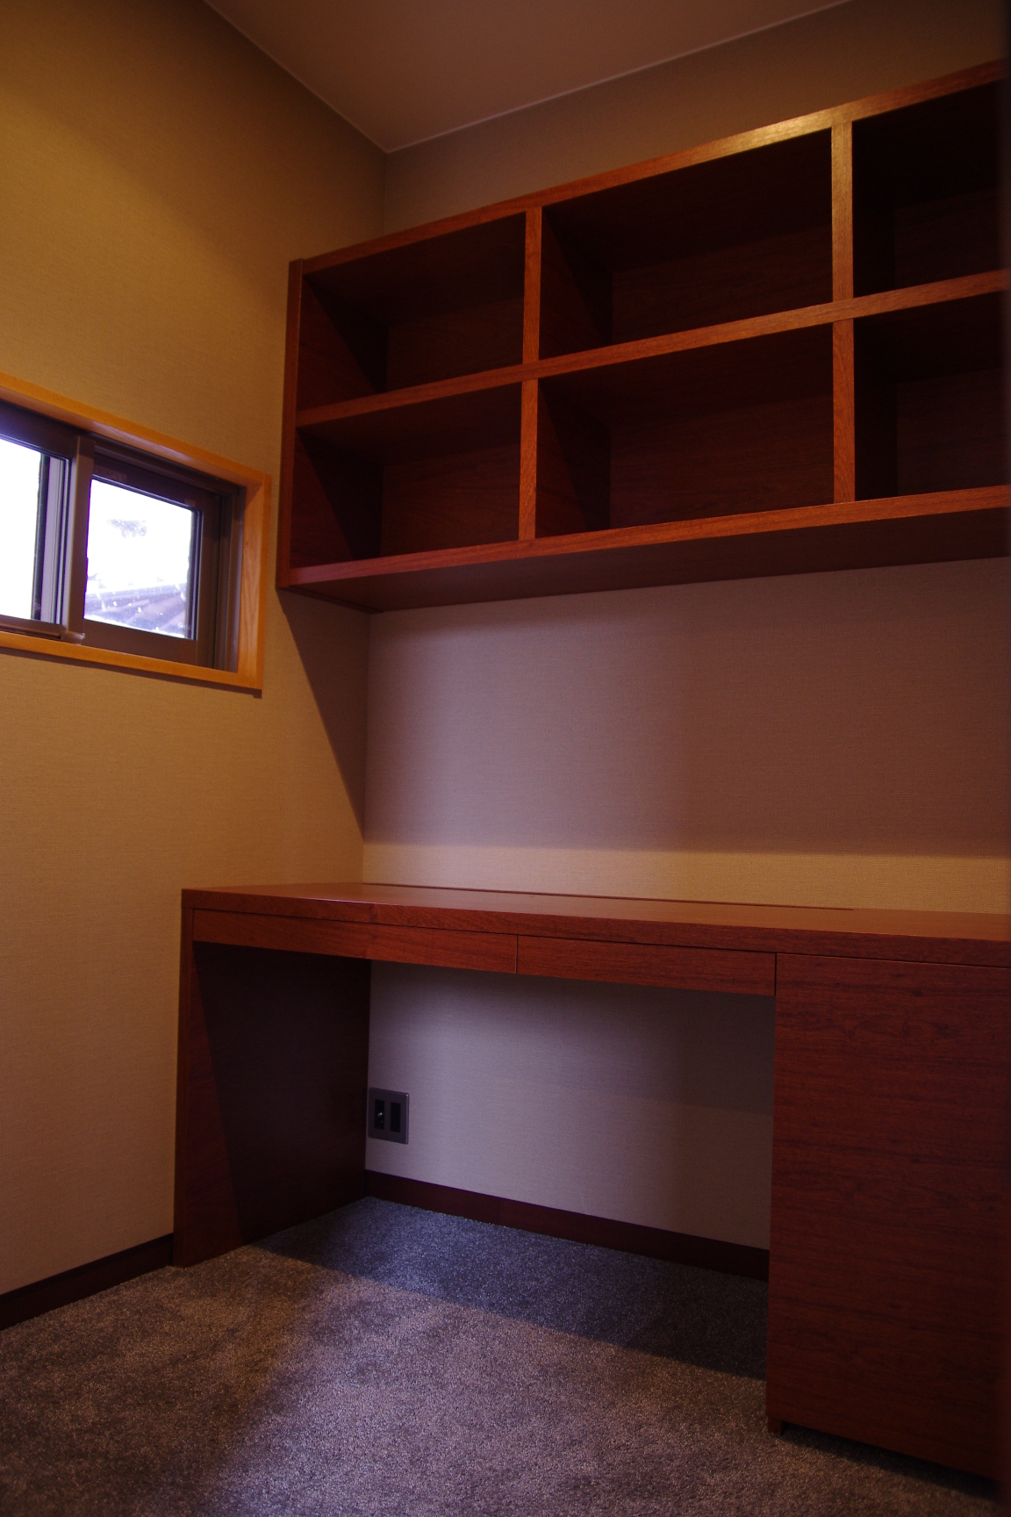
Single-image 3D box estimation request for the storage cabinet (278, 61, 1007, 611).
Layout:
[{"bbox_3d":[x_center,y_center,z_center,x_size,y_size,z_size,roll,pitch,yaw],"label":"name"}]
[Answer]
[{"bbox_3d":[0.375,-0.751,2.267,1.800,0.738,0.351,-1,-4,29],"label":"storage cabinet"}]

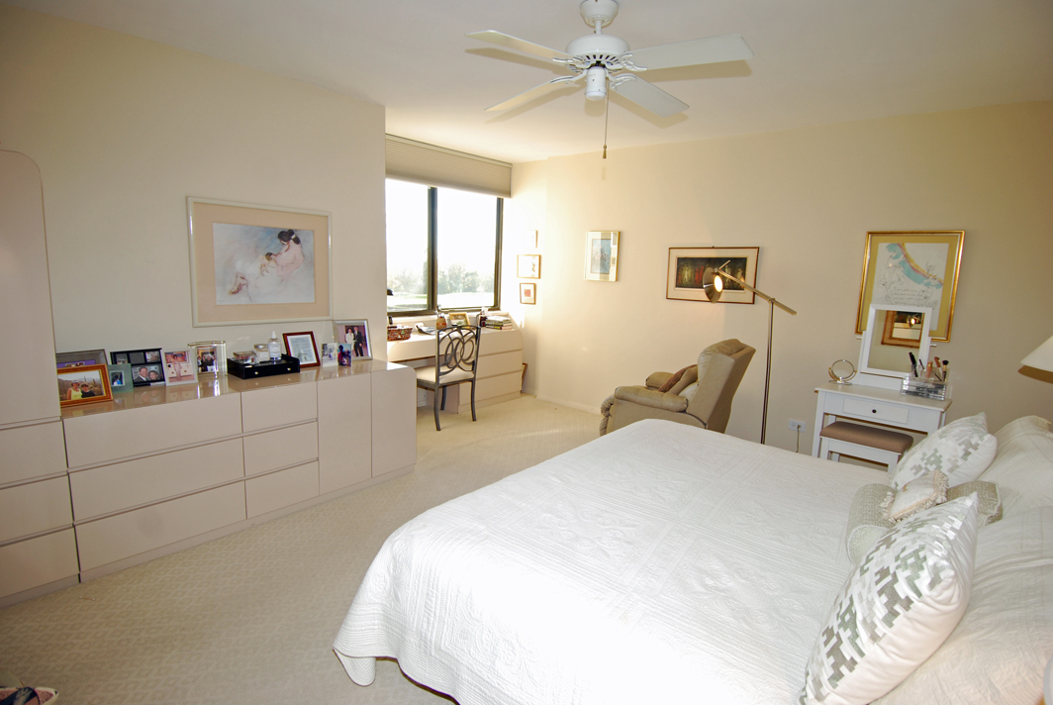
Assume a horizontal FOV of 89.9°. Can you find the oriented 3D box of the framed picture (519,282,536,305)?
[{"bbox_3d":[0.019,-0.643,5.780,0.205,0.225,0.025,10,12,40],"label":"framed picture"}]

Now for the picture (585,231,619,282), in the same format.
[{"bbox_3d":[0.712,-0.900,4.946,0.348,0.458,0.030,10,12,39],"label":"picture"}]

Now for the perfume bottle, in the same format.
[{"bbox_3d":[-1.537,-0.032,3.209,0.065,0.175,0.072,10,12,40],"label":"perfume bottle"}]

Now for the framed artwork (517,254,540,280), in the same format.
[{"bbox_3d":[0.022,-0.932,5.739,0.305,0.255,0.025,10,12,40],"label":"framed artwork"}]

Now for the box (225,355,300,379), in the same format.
[{"bbox_3d":[-1.565,0.084,3.149,0.215,0.085,0.320,10,12,40],"label":"box"}]

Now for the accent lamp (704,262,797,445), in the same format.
[{"bbox_3d":[1.560,0.115,3.833,0.680,1.530,0.280,10,12,40],"label":"accent lamp"}]

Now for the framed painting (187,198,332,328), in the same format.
[{"bbox_3d":[-1.583,-0.532,3.220,0.030,0.709,0.849,10,12,39],"label":"framed painting"}]

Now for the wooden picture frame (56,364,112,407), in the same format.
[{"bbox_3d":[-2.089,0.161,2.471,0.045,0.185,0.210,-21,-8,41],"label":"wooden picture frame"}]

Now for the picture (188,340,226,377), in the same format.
[{"bbox_3d":[-1.827,0.051,3.027,0.178,0.200,0.050,-7,14,-43],"label":"picture"}]

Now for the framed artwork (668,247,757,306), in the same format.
[{"bbox_3d":[1.512,-0.642,4.353,0.745,0.443,0.030,10,12,40],"label":"framed artwork"}]

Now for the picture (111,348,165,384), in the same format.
[{"bbox_3d":[-2.010,0.082,2.729,0.028,0.187,0.222,-2,5,38],"label":"picture"}]

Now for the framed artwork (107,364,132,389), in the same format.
[{"bbox_3d":[-2.005,0.129,2.593,0.022,0.137,0.103,-3,3,45],"label":"framed artwork"}]

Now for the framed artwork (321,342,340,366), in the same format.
[{"bbox_3d":[-1.273,0.018,3.404,0.100,0.153,0.025,-6,9,-43],"label":"framed artwork"}]

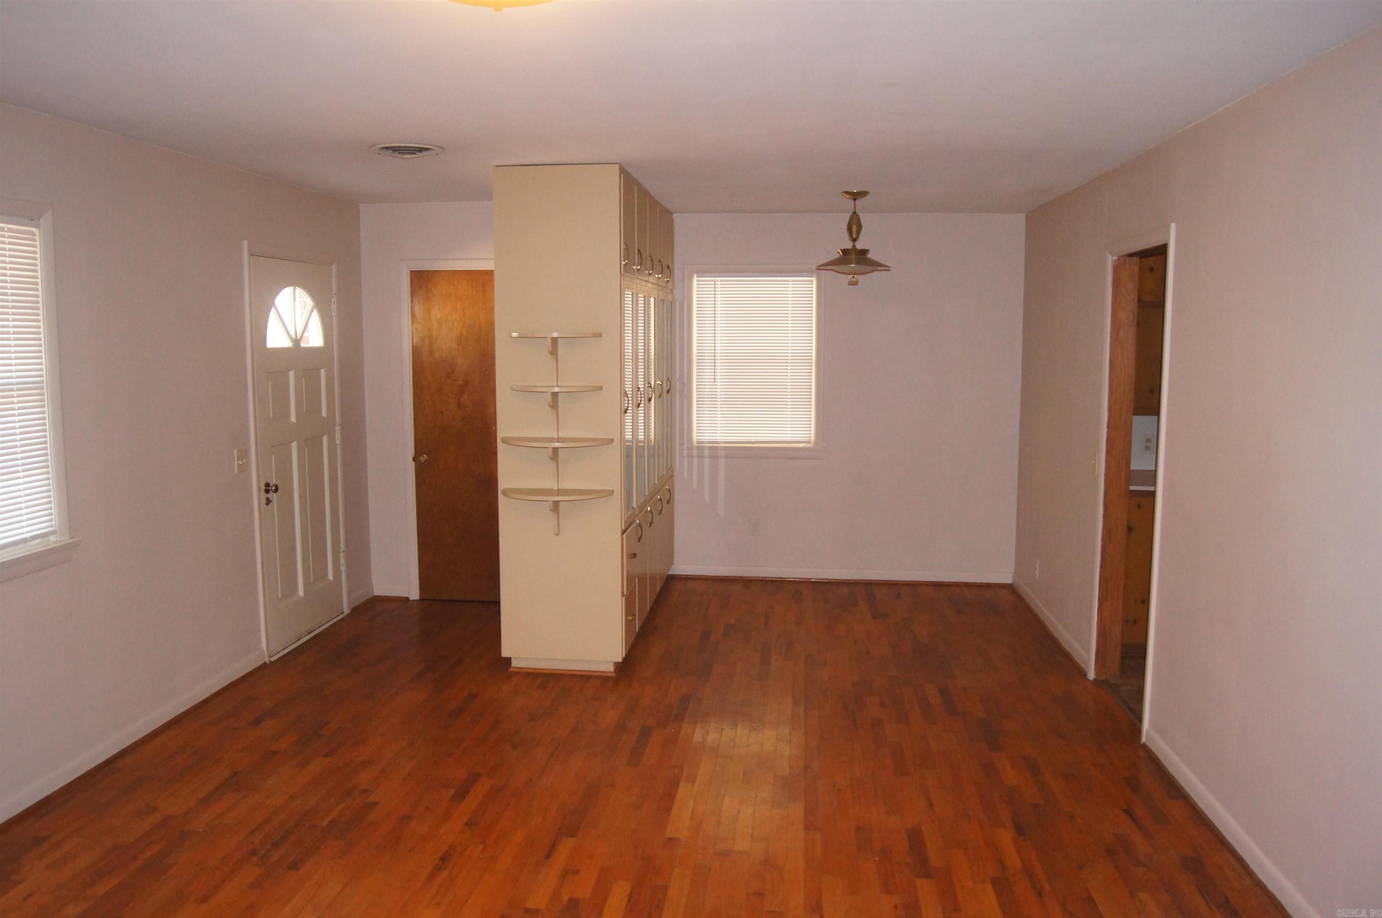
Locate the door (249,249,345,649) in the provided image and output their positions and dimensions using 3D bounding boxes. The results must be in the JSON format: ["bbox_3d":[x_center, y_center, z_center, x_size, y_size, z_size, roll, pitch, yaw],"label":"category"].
[{"bbox_3d":[-2.124,-0.041,5.615,0.045,2.027,0.885,1,7,6],"label":"door"}]

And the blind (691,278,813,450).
[{"bbox_3d":[0.415,-0.658,6.886,0.816,1.132,0.050,1,7,6],"label":"blind"}]

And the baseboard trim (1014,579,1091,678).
[{"bbox_3d":[2.035,0.922,5.987,0.022,0.080,1.800,1,7,6],"label":"baseboard trim"}]

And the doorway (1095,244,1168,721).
[{"bbox_3d":[1.961,0.118,4.532,0.140,2.034,0.760,1,7,6],"label":"doorway"}]

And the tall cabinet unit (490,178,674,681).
[{"bbox_3d":[-0.503,-0.270,5.958,0.600,2.439,2.120,1,7,6],"label":"tall cabinet unit"}]

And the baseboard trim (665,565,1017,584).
[{"bbox_3d":[1.017,0.794,6.990,2.250,0.080,0.021,1,7,6],"label":"baseboard trim"}]

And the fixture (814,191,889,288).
[{"bbox_3d":[0.902,-1.210,5.697,0.409,0.504,0.410,1,7,6],"label":"fixture"}]

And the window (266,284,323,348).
[{"bbox_3d":[-2.120,-0.756,5.516,0.040,0.323,0.626,1,7,6],"label":"window"}]

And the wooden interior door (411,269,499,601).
[{"bbox_3d":[-1.335,-0.127,6.396,0.750,2.040,0.043,1,7,6],"label":"wooden interior door"}]

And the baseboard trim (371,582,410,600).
[{"bbox_3d":[-1.901,0.842,6.547,0.239,0.081,0.020,1,7,6],"label":"baseboard trim"}]

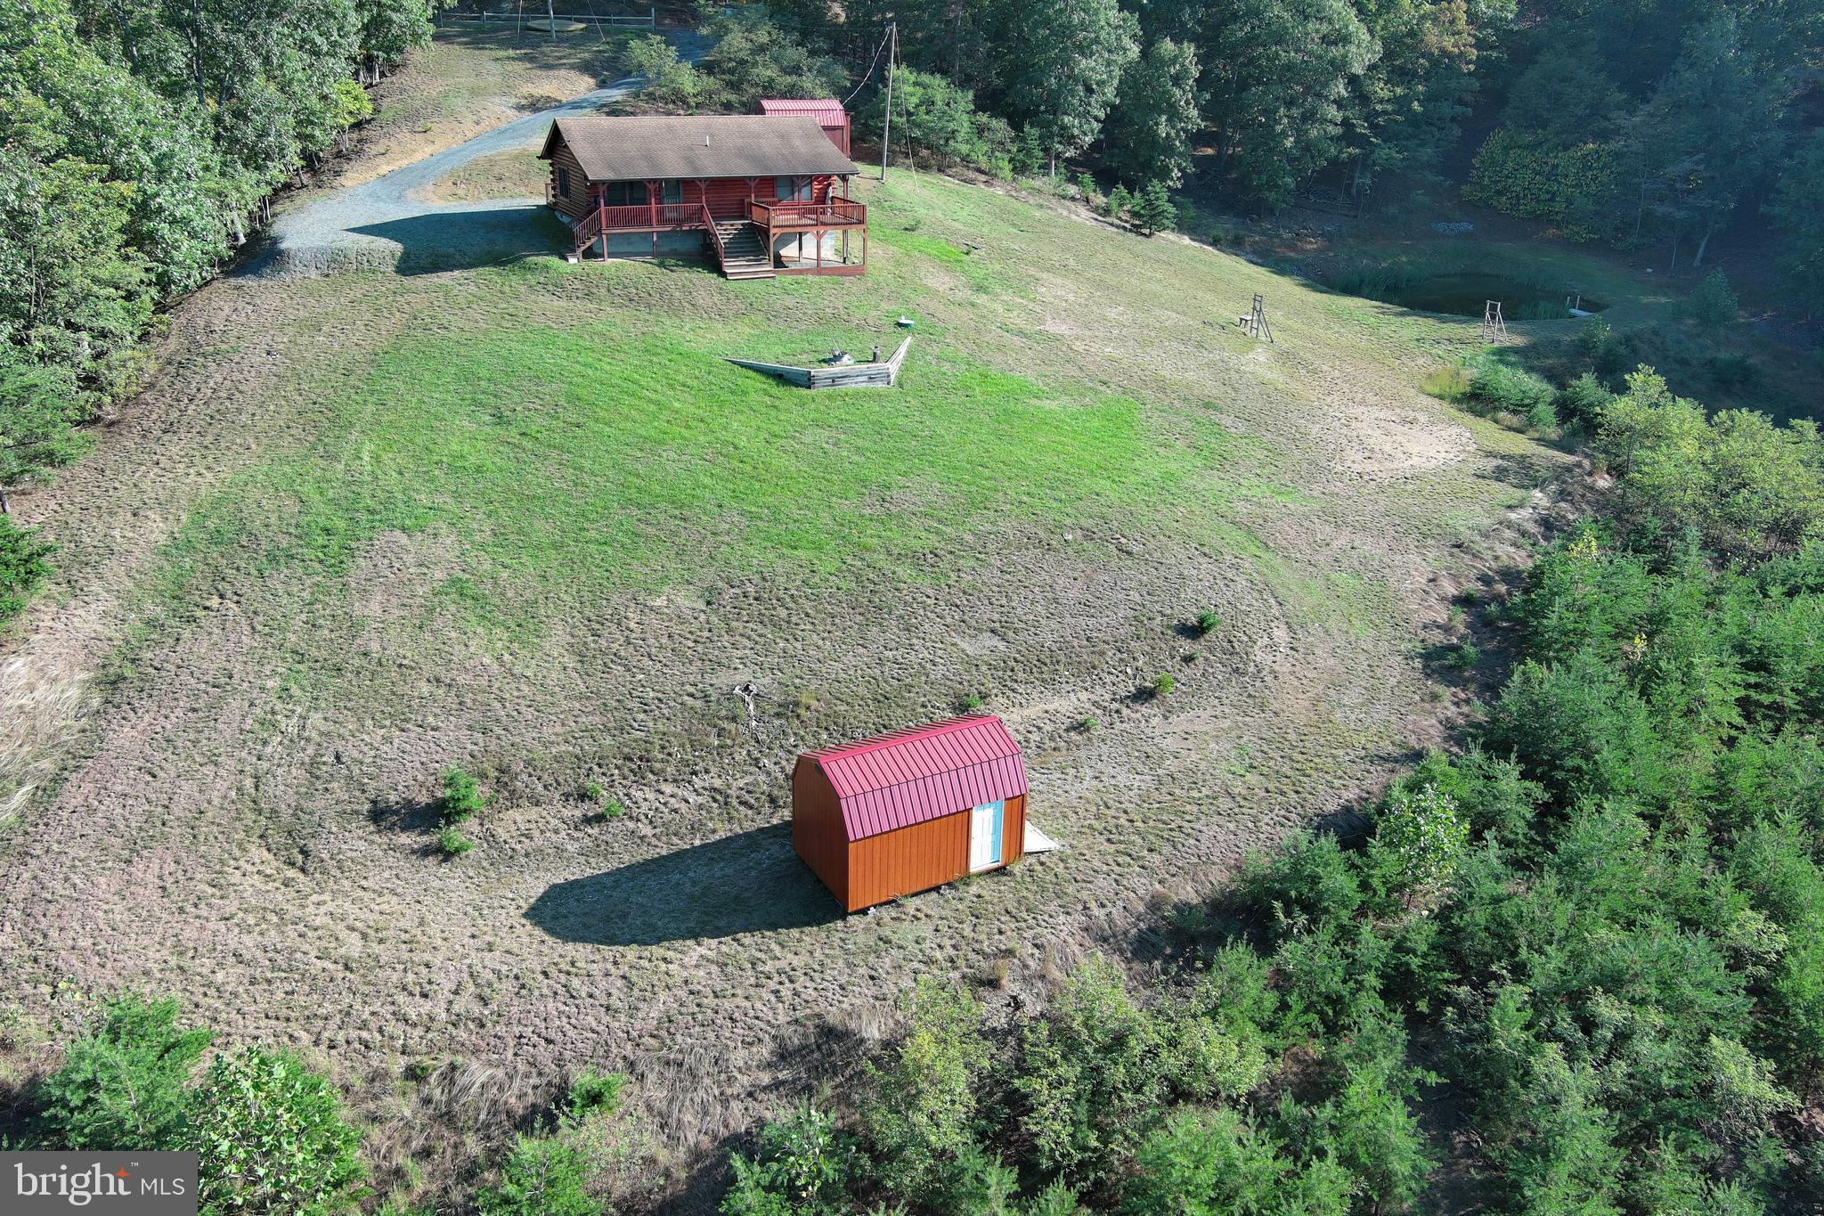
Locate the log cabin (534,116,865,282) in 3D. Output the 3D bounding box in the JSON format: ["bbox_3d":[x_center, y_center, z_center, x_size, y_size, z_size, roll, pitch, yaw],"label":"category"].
[{"bbox_3d":[-10.498,-20.692,73.142,13.550,6.890,12.742,-9,24,-24],"label":"log cabin"}]

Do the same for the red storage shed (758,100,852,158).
[{"bbox_3d":[-6.662,-28.728,88.067,4.850,3.250,3.100,-6,22,-17],"label":"red storage shed"}]

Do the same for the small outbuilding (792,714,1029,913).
[{"bbox_3d":[-0.044,4.659,35.934,4.950,3.350,3.150,-11,24,-27],"label":"small outbuilding"}]

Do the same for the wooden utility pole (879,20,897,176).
[{"bbox_3d":[-1.361,-29.697,86.465,0.250,8.820,0.250,4,20,-1],"label":"wooden utility pole"}]

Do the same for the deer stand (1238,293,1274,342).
[{"bbox_3d":[18.069,-15.278,77.300,1.950,2.400,0.900,-7,23,-18],"label":"deer stand"}]

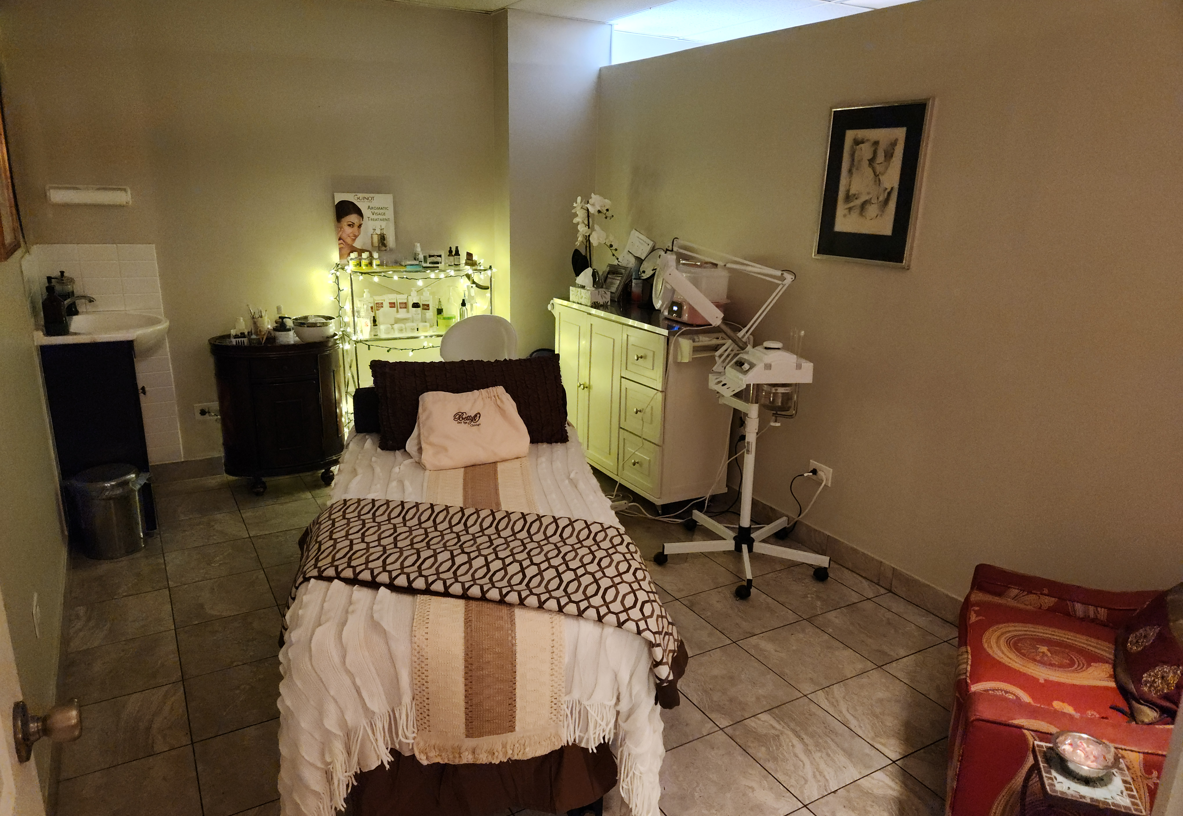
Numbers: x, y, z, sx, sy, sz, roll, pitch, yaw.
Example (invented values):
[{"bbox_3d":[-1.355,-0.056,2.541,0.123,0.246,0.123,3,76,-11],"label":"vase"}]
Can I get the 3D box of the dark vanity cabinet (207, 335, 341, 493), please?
[{"bbox_3d":[-1.536,0.008,3.923,0.605,0.740,0.395,-8,18,-30],"label":"dark vanity cabinet"}]

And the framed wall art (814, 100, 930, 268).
[{"bbox_3d":[1.016,-0.810,2.873,0.025,0.555,0.442,-8,18,-30],"label":"framed wall art"}]

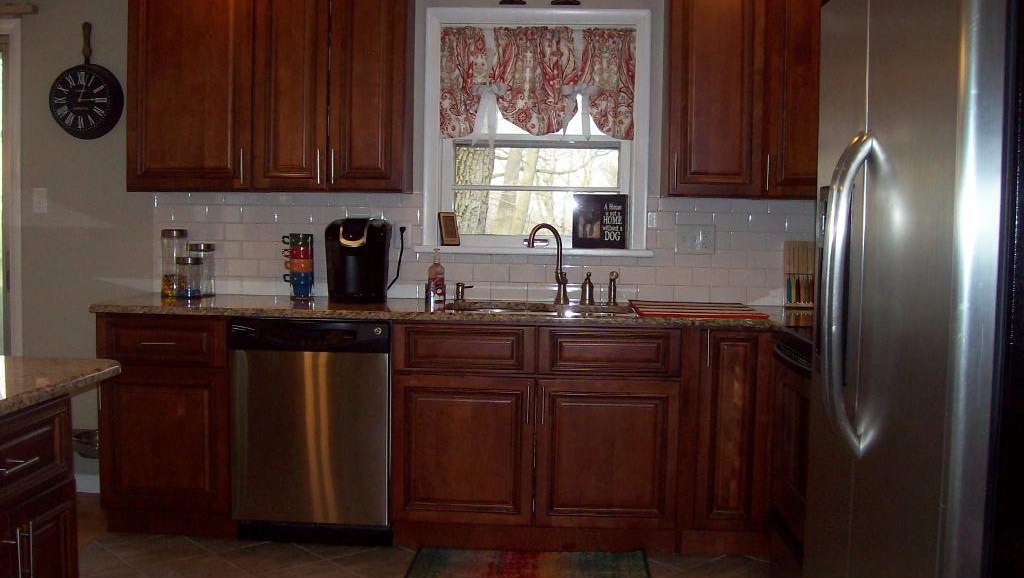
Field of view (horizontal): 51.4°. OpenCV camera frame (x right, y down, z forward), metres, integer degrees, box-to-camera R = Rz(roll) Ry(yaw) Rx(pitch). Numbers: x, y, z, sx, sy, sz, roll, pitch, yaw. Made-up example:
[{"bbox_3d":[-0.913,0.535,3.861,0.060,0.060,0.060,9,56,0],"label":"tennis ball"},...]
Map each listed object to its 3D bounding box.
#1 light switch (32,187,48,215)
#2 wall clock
[{"bbox_3d":[-2.041,-0.379,4.610,0.071,0.116,0.012,1,4,3],"label":"light switch"},{"bbox_3d":[-1.841,-0.899,4.511,0.350,0.512,0.050,1,4,3],"label":"wall clock"}]

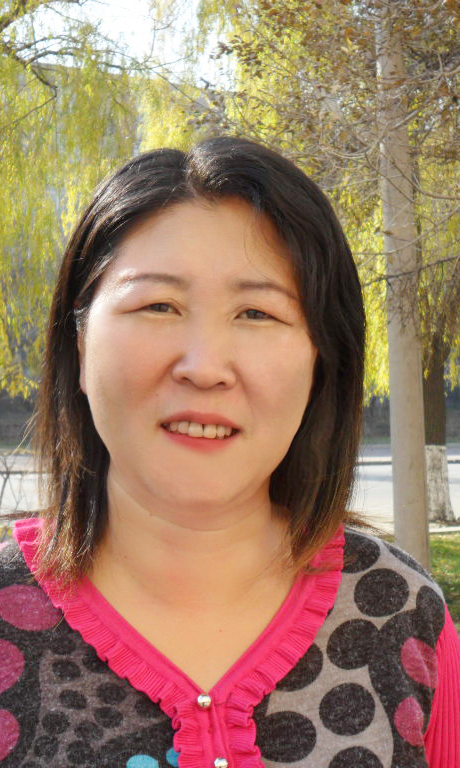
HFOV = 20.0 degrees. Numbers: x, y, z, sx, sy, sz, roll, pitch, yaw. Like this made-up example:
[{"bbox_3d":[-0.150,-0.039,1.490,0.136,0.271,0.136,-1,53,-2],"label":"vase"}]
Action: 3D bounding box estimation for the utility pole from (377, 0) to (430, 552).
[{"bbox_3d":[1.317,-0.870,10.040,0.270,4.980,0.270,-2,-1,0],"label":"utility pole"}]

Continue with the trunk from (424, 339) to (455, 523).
[{"bbox_3d":[3.148,0.704,19.700,0.460,2.790,0.440,0,-1,0],"label":"trunk"}]

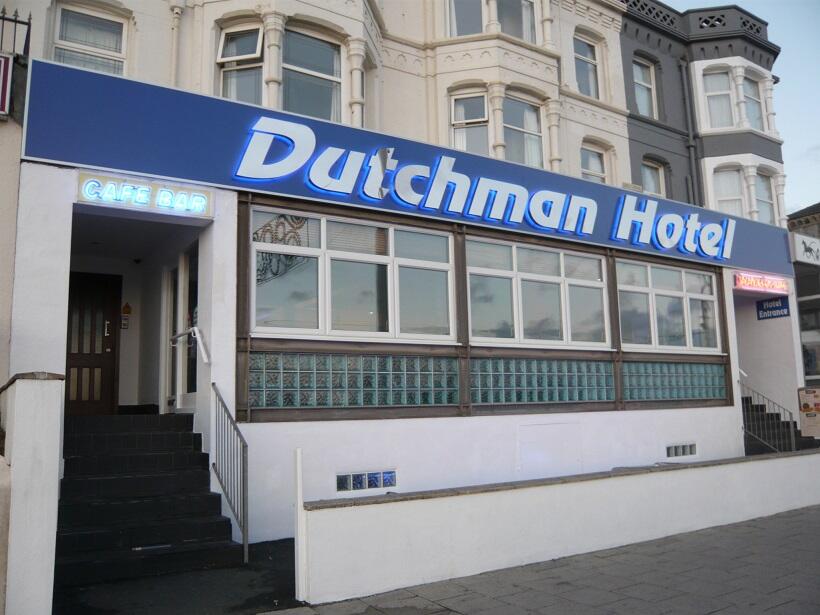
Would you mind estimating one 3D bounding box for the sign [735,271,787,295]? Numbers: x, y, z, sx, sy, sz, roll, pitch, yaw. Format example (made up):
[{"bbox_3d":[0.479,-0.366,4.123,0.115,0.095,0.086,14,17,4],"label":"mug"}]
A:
[{"bbox_3d":[6.699,-0.443,12.621,1.780,0.310,0.120,4,-11,-32],"label":"sign"}]

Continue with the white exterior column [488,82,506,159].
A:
[{"bbox_3d":[1.748,-3.416,13.047,0.290,2.050,0.290,-2,-10,0],"label":"white exterior column"}]

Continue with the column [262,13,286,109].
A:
[{"bbox_3d":[-2.164,-3.703,10.552,0.290,2.050,0.290,4,-11,-32],"label":"column"}]

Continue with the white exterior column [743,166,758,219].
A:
[{"bbox_3d":[9.413,-2.832,18.066,0.290,2.050,0.290,4,-11,-32],"label":"white exterior column"}]

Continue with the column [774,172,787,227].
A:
[{"bbox_3d":[10.670,-2.741,18.857,0.290,2.050,0.290,4,-11,-32],"label":"column"}]

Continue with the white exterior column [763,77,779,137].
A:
[{"bbox_3d":[10.584,-5.786,19.378,0.290,1.830,0.290,4,-11,-32],"label":"white exterior column"}]

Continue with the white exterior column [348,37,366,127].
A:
[{"bbox_3d":[-0.894,-3.611,11.351,0.290,2.050,0.290,-2,-10,0],"label":"white exterior column"}]

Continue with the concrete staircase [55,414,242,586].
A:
[{"bbox_3d":[-2.526,1.669,6.149,1.430,1.330,1.840,4,-11,-32],"label":"concrete staircase"}]

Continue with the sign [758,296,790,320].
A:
[{"bbox_3d":[7.359,0.020,13.475,0.040,0.400,0.650,4,-11,-32],"label":"sign"}]

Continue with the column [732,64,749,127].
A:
[{"bbox_3d":[9.326,-5.876,18.587,0.290,1.830,0.290,4,-11,-32],"label":"column"}]

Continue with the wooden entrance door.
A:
[{"bbox_3d":[-4.216,0.488,8.633,0.820,1.940,0.080,4,-11,-32],"label":"wooden entrance door"}]

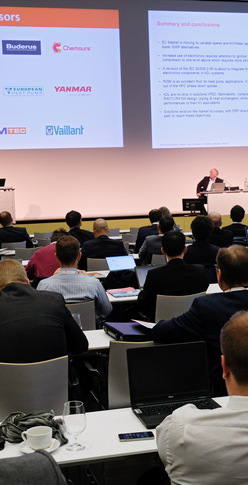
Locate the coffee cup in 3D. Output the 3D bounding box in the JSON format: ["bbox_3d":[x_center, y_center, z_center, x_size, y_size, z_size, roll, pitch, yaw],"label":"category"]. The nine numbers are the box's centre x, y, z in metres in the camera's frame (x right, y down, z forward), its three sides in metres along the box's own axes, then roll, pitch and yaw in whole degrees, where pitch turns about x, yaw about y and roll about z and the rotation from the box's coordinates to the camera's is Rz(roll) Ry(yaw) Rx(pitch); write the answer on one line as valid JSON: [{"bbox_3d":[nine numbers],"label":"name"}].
[{"bbox_3d":[-0.301,0.670,2.373,0.105,0.062,0.087,-3,5,-14],"label":"coffee cup"}]

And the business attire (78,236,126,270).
[{"bbox_3d":[-0.257,0.195,8.219,0.550,0.620,0.420,-3,5,-14],"label":"business attire"}]

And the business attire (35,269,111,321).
[{"bbox_3d":[-0.361,0.478,5.059,0.540,0.620,0.440,-3,5,-14],"label":"business attire"}]

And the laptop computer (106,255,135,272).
[{"bbox_3d":[-0.022,0.232,7.317,0.310,0.175,0.320,-3,5,-14],"label":"laptop computer"}]

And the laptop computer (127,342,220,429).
[{"bbox_3d":[0.214,0.549,2.688,0.338,0.238,0.285,-3,5,-14],"label":"laptop computer"}]

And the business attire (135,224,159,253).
[{"bbox_3d":[0.467,0.040,9.986,0.520,0.650,0.420,-3,5,-14],"label":"business attire"}]

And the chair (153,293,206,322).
[{"bbox_3d":[0.402,0.786,5.512,0.430,0.830,0.520,-3,5,-14],"label":"chair"}]

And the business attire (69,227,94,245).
[{"bbox_3d":[-0.661,0.116,9.557,0.520,0.650,0.420,-3,5,-14],"label":"business attire"}]

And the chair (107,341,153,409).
[{"bbox_3d":[0.069,0.906,3.885,0.460,0.820,0.530,-3,5,-14],"label":"chair"}]

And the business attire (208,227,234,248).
[{"bbox_3d":[1.170,0.074,8.418,0.480,0.546,0.350,-3,5,-14],"label":"business attire"}]

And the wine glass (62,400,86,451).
[{"bbox_3d":[-0.177,0.657,2.463,0.083,0.165,0.083,-3,5,-14],"label":"wine glass"}]

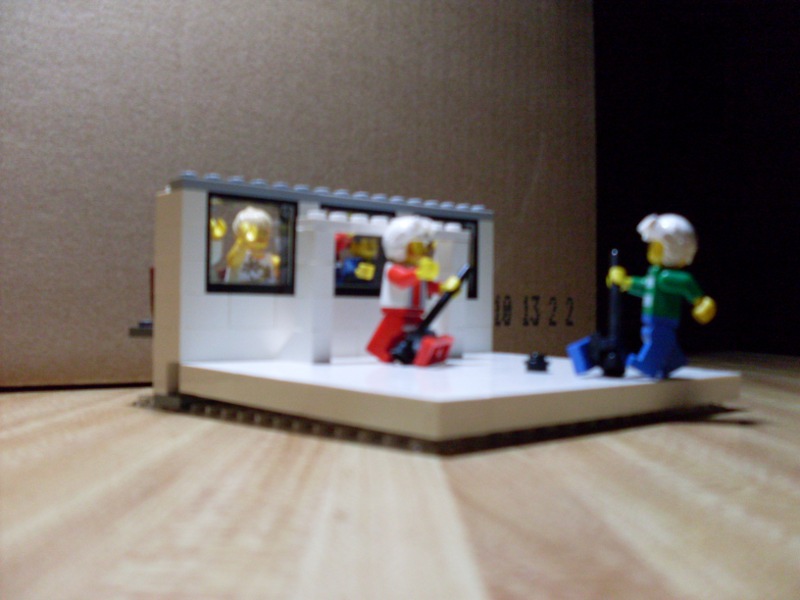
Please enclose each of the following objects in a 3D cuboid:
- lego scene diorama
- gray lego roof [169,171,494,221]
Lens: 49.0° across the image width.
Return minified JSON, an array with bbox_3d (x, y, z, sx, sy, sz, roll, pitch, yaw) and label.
[{"bbox_3d":[0.011,-0.001,0.253,0.118,0.067,0.125,1,0,-41],"label":"lego scene diorama"},{"bbox_3d":[-0.016,-0.033,0.291,0.127,0.005,0.008,1,0,-41],"label":"gray lego roof"}]

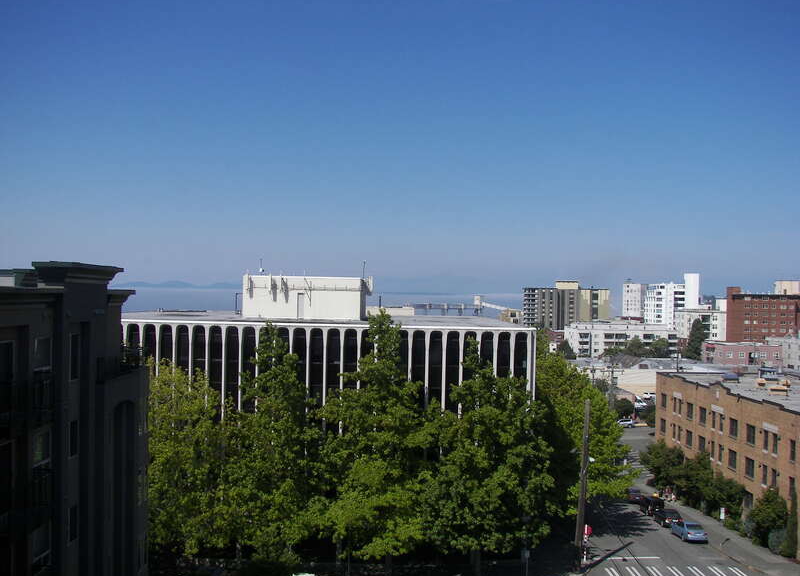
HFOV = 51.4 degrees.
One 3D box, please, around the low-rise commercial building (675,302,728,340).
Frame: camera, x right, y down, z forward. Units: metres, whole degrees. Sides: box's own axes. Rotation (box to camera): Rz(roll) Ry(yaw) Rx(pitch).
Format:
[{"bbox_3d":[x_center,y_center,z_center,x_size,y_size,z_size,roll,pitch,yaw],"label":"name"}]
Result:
[{"bbox_3d":[109.500,13.850,297.000,16.000,16.500,25.000,1,0,0],"label":"low-rise commercial building"}]

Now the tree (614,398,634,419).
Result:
[{"bbox_3d":[48.030,25.890,178.000,4.400,4.500,4.300,1,0,1],"label":"tree"}]

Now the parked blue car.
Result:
[{"bbox_3d":[22.830,19.210,65.500,1.770,1.460,4.500,1,-4,3],"label":"parked blue car"}]

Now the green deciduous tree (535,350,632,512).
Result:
[{"bbox_3d":[14.900,13.180,71.000,8.800,15.600,9.000,1,0,0],"label":"green deciduous tree"}]

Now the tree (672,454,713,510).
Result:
[{"bbox_3d":[27.420,18.050,78.000,3.800,5.300,3.700,1,0,1],"label":"tree"}]

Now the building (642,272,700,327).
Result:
[{"bbox_3d":[141.230,8.310,432.000,23.000,31.500,20.000,1,0,1],"label":"building"}]

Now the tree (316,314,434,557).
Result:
[{"bbox_3d":[-1.790,9.980,56.300,7.800,16.800,7.600,1,0,1],"label":"tree"}]

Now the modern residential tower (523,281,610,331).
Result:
[{"bbox_3d":[95.000,15.030,482.000,47.000,36.900,22.000,1,0,12],"label":"modern residential tower"}]

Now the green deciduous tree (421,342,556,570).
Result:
[{"bbox_3d":[5.990,11.140,56.000,9.000,15.400,8.700,1,0,1],"label":"green deciduous tree"}]

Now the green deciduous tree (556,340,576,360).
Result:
[{"bbox_3d":[59.640,22.560,298.000,7.000,7.400,6.800,1,0,1],"label":"green deciduous tree"}]

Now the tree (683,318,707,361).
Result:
[{"bbox_3d":[93.600,16.980,265.000,7.800,14.900,7.500,1,0,0],"label":"tree"}]

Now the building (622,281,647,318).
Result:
[{"bbox_3d":[148.290,9.150,525.000,15.500,27.000,16.000,1,0,1],"label":"building"}]

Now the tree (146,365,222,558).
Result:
[{"bbox_3d":[-16.100,13.050,61.000,6.400,15.150,6.400,1,0,0],"label":"tree"}]

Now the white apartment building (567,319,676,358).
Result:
[{"bbox_3d":[80.500,19.900,306.500,35.400,14.200,24.000,1,0,0],"label":"white apartment building"}]

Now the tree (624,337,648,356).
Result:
[{"bbox_3d":[80.800,20.730,285.000,8.000,8.500,7.500,1,0,0],"label":"tree"}]

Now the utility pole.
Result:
[{"bbox_3d":[12.290,13.180,55.800,0.450,11.400,0.450,3,0,1],"label":"utility pole"}]

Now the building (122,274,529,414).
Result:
[{"bbox_3d":[-8.300,10.060,85.200,39.000,22.300,33.500,1,0,0],"label":"building"}]

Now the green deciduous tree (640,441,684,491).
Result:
[{"bbox_3d":[28.400,19.590,90.000,4.900,5.800,4.600,1,0,0],"label":"green deciduous tree"}]

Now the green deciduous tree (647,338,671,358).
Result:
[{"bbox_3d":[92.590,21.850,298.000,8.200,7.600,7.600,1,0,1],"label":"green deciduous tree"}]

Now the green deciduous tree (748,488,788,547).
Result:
[{"bbox_3d":[27.900,17.420,63.000,3.000,4.400,3.000,1,0,1],"label":"green deciduous tree"}]

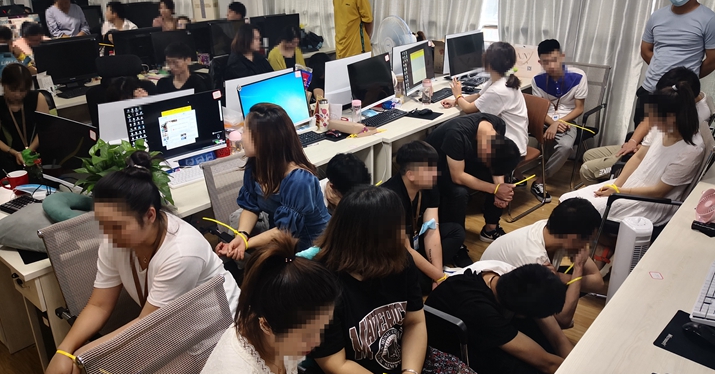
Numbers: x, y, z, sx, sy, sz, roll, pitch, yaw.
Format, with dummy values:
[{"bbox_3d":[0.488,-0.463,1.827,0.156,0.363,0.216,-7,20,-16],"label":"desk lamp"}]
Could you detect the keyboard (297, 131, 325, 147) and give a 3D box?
[{"bbox_3d":[-0.379,-0.269,3.438,0.150,0.030,0.440,15,27,35],"label":"keyboard"}]

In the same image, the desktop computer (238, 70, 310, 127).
[{"bbox_3d":[-0.469,-0.476,3.394,0.180,0.410,0.540,13,26,33],"label":"desktop computer"}]

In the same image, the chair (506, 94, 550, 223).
[{"bbox_3d":[1.119,-0.237,4.213,0.530,0.820,0.470,-17,27,-34],"label":"chair"}]

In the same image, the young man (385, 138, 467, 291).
[{"bbox_3d":[0.420,0.166,3.021,0.620,0.900,0.520,11,25,26],"label":"young man"}]

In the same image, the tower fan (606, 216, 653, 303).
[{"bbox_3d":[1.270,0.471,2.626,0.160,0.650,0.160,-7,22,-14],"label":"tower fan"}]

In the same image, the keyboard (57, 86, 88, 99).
[{"bbox_3d":[-2.122,-0.753,4.437,0.170,0.030,0.440,18,29,37],"label":"keyboard"}]

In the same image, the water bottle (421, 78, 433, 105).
[{"bbox_3d":[0.502,-0.710,4.088,0.070,0.190,0.070,18,29,37],"label":"water bottle"}]

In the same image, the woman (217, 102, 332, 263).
[{"bbox_3d":[-0.316,0.257,2.437,0.500,1.250,0.700,13,26,32],"label":"woman"}]

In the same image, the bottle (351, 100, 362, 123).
[{"bbox_3d":[-0.009,-0.532,3.887,0.065,0.160,0.065,-1,22,0],"label":"bottle"}]

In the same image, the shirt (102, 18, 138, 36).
[{"bbox_3d":[-2.628,-1.565,6.205,0.460,0.560,0.300,-9,24,-20],"label":"shirt"}]

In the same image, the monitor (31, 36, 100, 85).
[{"bbox_3d":[-2.301,-0.988,4.518,0.190,0.400,0.550,13,26,29],"label":"monitor"}]

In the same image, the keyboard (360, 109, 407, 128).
[{"bbox_3d":[0.198,-0.491,3.946,0.150,0.028,0.440,13,25,32],"label":"keyboard"}]

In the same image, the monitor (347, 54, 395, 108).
[{"bbox_3d":[0.085,-0.727,4.043,0.170,0.400,0.540,13,26,32],"label":"monitor"}]

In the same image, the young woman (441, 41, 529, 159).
[{"bbox_3d":[0.965,-0.431,4.130,0.750,1.240,0.480,5,22,15],"label":"young woman"}]

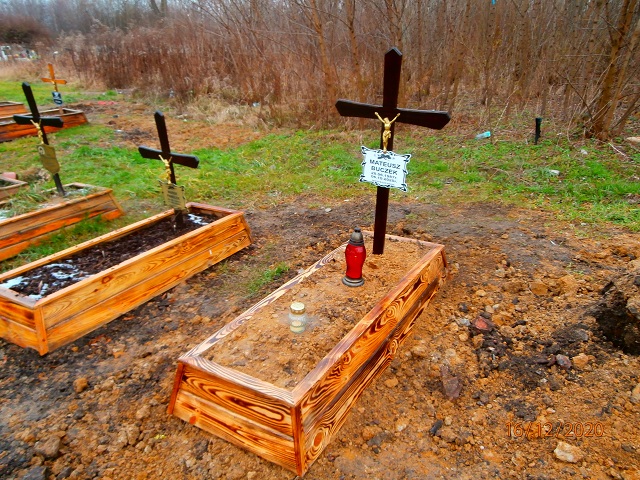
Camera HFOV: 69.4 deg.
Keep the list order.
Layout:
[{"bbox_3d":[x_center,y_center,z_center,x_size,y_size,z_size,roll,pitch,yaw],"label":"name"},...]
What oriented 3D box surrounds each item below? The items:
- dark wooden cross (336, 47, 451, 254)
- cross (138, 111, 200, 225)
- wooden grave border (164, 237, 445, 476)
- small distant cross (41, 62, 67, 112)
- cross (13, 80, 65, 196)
[{"bbox_3d":[0.408,-0.501,2.884,0.761,1.287,0.070,16,27,31],"label":"dark wooden cross"},{"bbox_3d":[-1.205,-0.545,3.724,0.768,0.937,0.070,15,30,34],"label":"cross"},{"bbox_3d":[0.128,0.402,2.645,0.695,0.267,1.966,11,24,29],"label":"wooden grave border"},{"bbox_3d":[-5.755,-3.280,10.094,0.845,1.036,0.070,13,28,24],"label":"small distant cross"},{"bbox_3d":[-2.627,-0.928,4.429,0.820,1.075,0.070,12,31,29],"label":"cross"}]

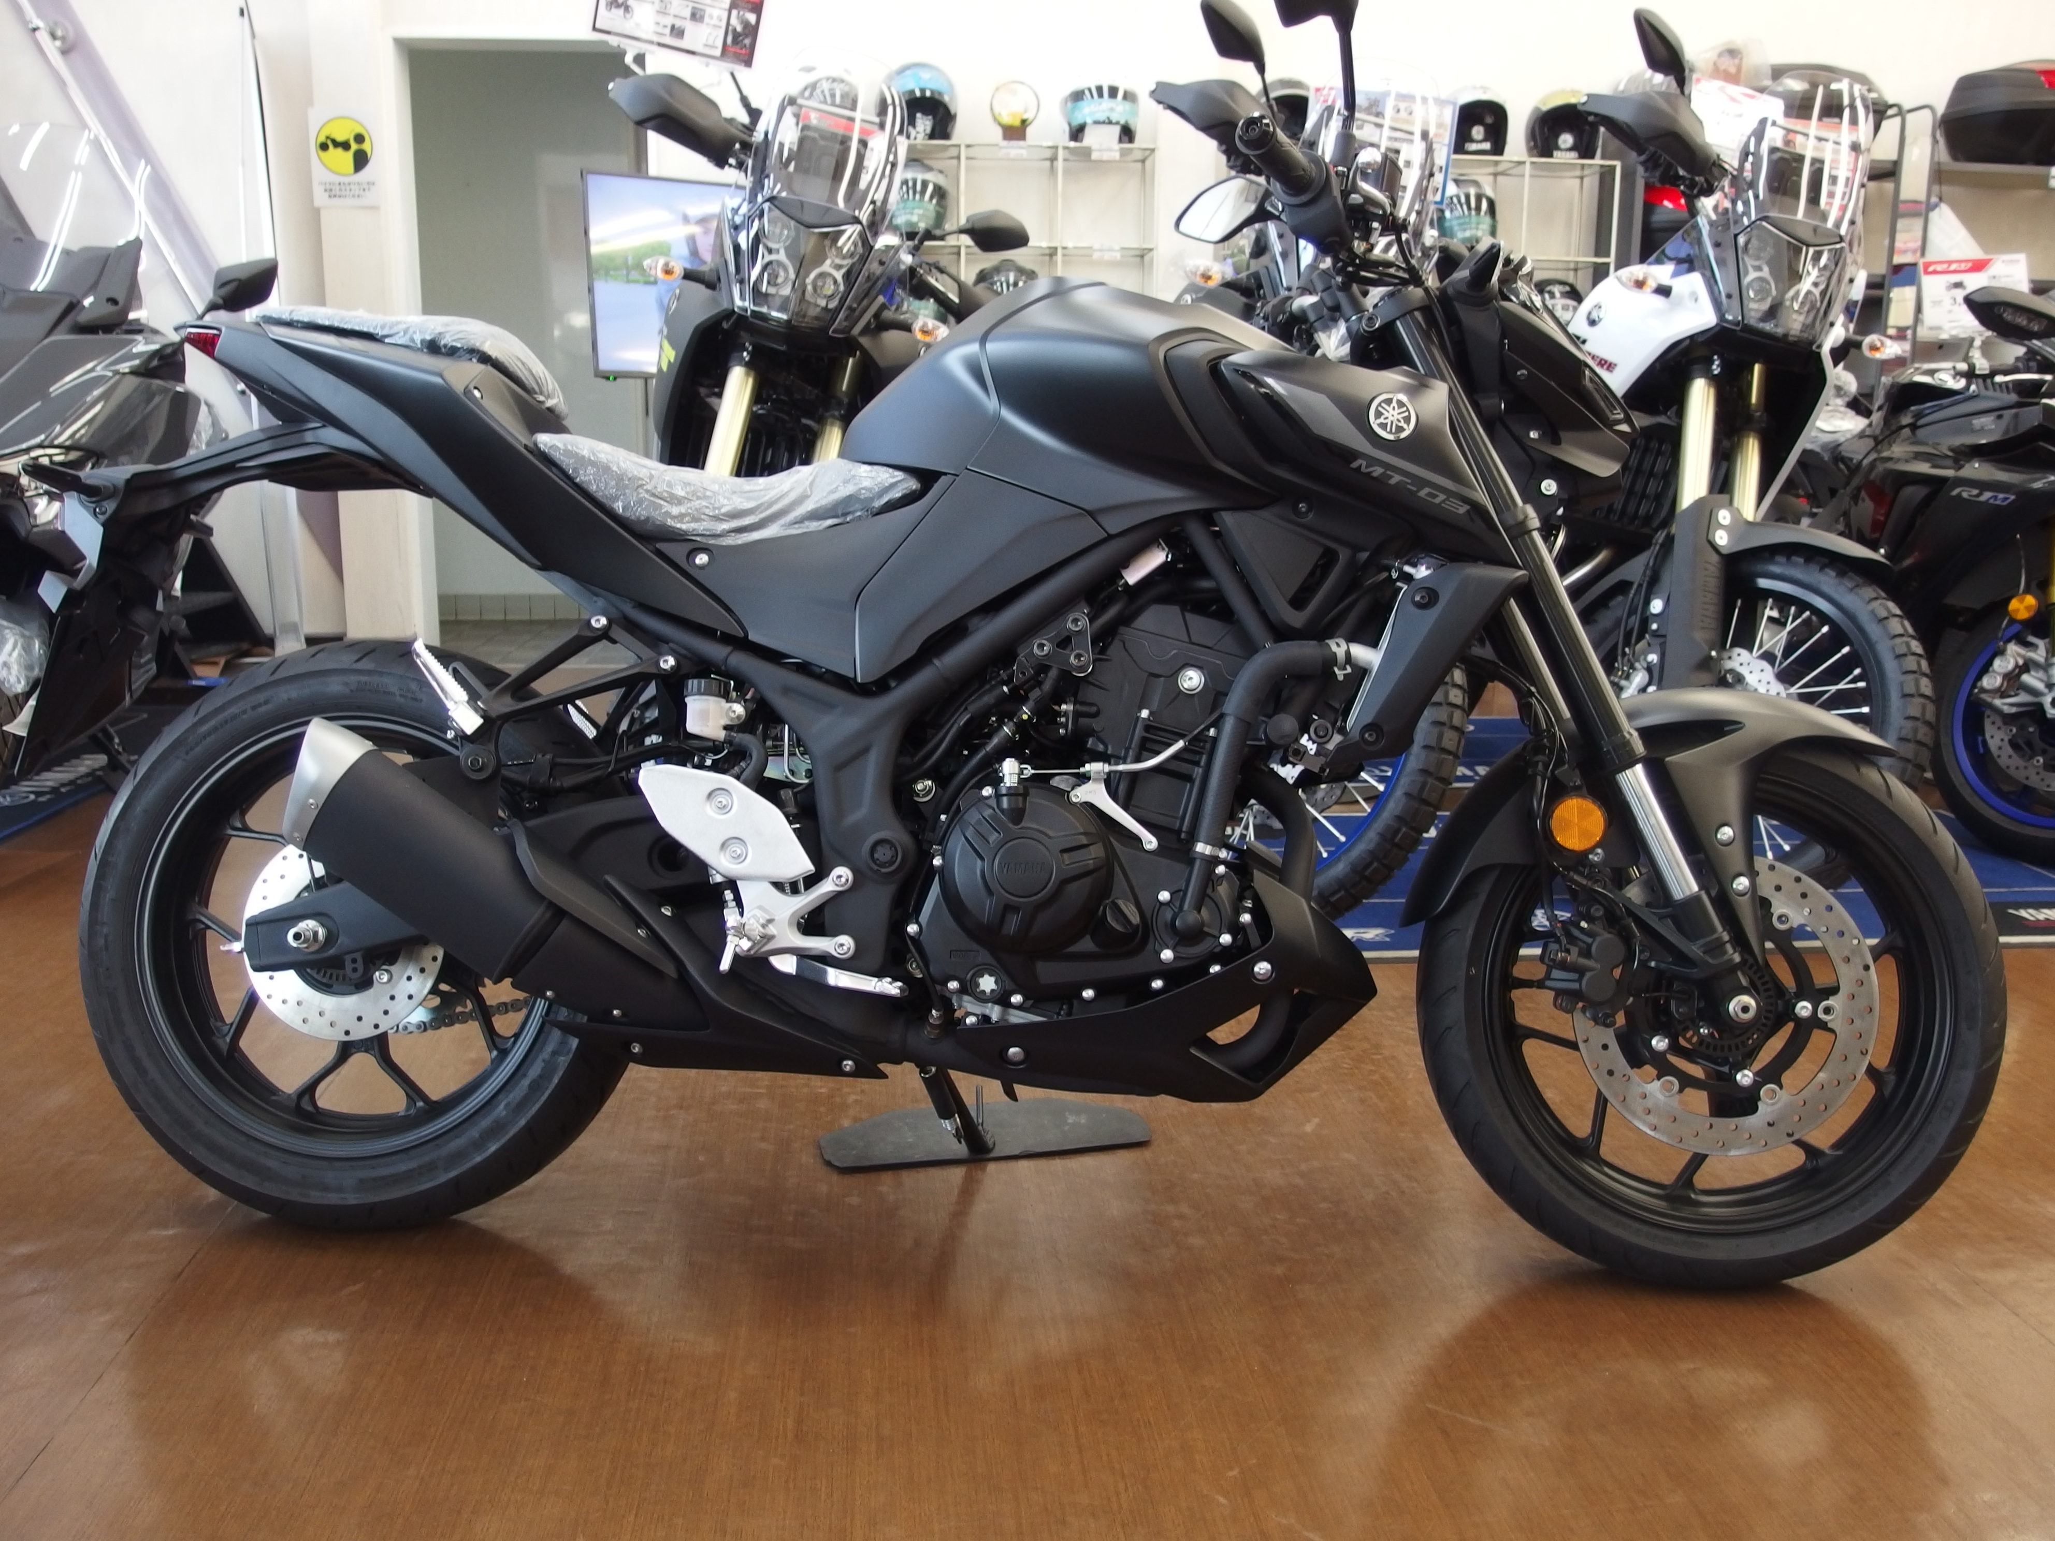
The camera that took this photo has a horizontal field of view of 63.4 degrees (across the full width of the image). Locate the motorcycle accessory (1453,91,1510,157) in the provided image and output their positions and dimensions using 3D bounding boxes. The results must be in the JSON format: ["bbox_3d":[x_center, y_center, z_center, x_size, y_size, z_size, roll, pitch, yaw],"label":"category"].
[{"bbox_3d":[1.658,-2.377,6.100,0.250,0.260,0.310,-1,11,-8],"label":"motorcycle accessory"}]

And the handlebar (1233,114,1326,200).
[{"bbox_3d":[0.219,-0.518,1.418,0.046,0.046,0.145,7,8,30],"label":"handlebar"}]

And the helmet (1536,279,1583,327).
[{"bbox_3d":[1.836,-1.550,5.700,0.260,0.260,0.330,1,11,3],"label":"helmet"}]

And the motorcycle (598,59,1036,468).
[{"bbox_3d":[-0.485,-0.617,3.649,0.900,1.500,2.300,10,9,-9],"label":"motorcycle"}]

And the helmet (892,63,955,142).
[{"bbox_3d":[-0.354,-2.152,5.350,0.255,0.245,0.310,-1,11,-6],"label":"helmet"}]

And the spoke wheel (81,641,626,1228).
[{"bbox_3d":[-0.699,0.172,1.772,0.628,0.628,0.145,2,-3,6],"label":"spoke wheel"}]

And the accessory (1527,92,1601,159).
[{"bbox_3d":[1.816,-2.185,5.620,0.255,0.245,0.310,1,11,4],"label":"accessory"}]

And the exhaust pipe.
[{"bbox_3d":[-0.514,0.110,1.586,0.420,0.148,0.120,31,0,2],"label":"exhaust pipe"}]

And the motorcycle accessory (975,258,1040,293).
[{"bbox_3d":[-0.074,-1.670,5.880,0.250,0.265,0.320,0,11,-6],"label":"motorcycle accessory"}]

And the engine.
[{"bbox_3d":[0.065,0.048,1.699,0.360,0.400,0.340,1,-1,4],"label":"engine"}]

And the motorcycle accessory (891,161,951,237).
[{"bbox_3d":[-0.389,-2.019,5.880,0.255,0.270,0.330,0,11,-6],"label":"motorcycle accessory"}]

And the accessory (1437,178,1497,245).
[{"bbox_3d":[1.468,-1.869,5.600,0.260,0.260,0.330,1,11,0],"label":"accessory"}]

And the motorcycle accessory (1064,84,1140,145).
[{"bbox_3d":[0.266,-2.353,5.920,0.265,0.265,0.330,0,11,-6],"label":"motorcycle accessory"}]

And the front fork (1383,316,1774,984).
[{"bbox_3d":[0.535,-0.110,1.687,0.120,0.740,0.250,-25,-3,-1],"label":"front fork"}]

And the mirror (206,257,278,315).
[{"bbox_3d":[-1.533,-0.945,3.250,0.150,0.110,0.070,0,11,-2],"label":"mirror"}]

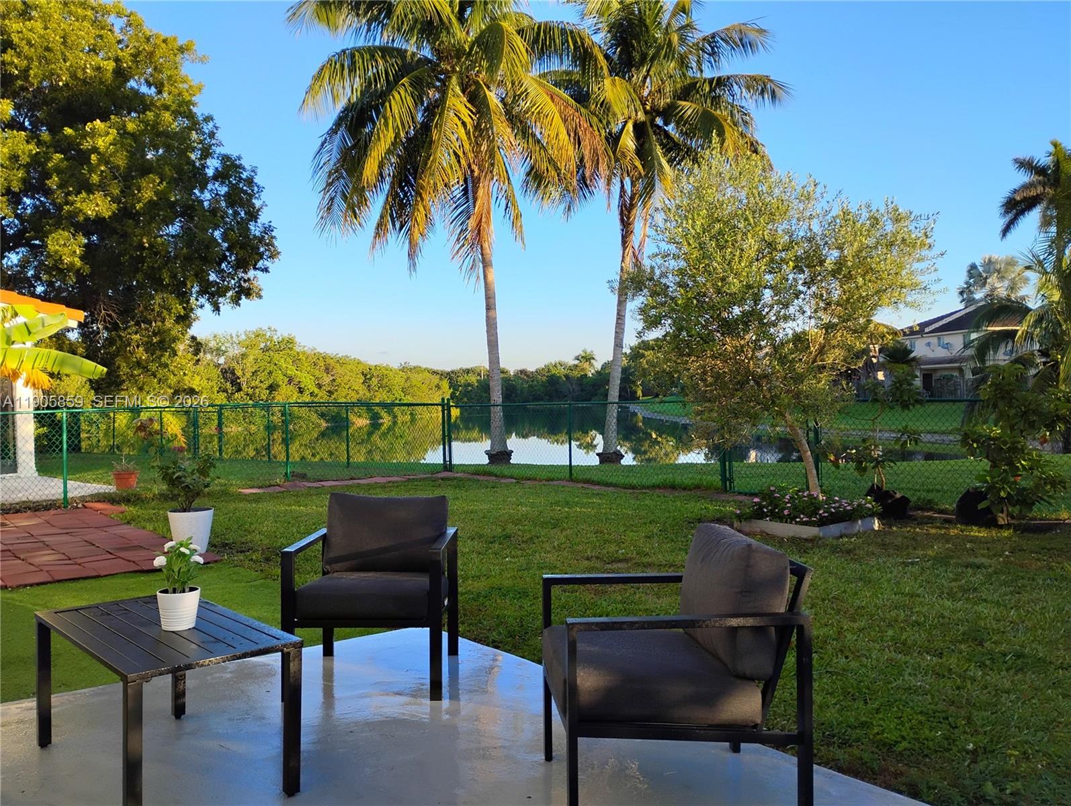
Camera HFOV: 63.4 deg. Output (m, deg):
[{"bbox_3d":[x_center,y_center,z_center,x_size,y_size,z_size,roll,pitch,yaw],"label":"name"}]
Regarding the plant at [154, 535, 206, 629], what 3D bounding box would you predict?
[{"bbox_3d":[-1.161,0.585,2.830,0.165,0.306,0.158,0,0,0],"label":"plant"}]

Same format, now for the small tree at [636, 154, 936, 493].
[{"bbox_3d":[2.420,-0.660,8.380,2.850,3.500,2.700,0,0,0],"label":"small tree"}]

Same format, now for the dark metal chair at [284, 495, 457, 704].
[{"bbox_3d":[-0.698,0.825,3.820,0.648,0.775,0.675,0,0,1],"label":"dark metal chair"}]

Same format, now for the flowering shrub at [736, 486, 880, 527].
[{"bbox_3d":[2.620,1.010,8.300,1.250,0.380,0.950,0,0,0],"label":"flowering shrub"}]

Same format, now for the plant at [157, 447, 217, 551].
[{"bbox_3d":[-2.950,0.820,7.350,0.510,0.890,0.480,0,0,0],"label":"plant"}]

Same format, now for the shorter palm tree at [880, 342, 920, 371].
[{"bbox_3d":[20.100,-1.800,48.000,2.400,3.200,2.400,0,0,0],"label":"shorter palm tree"}]

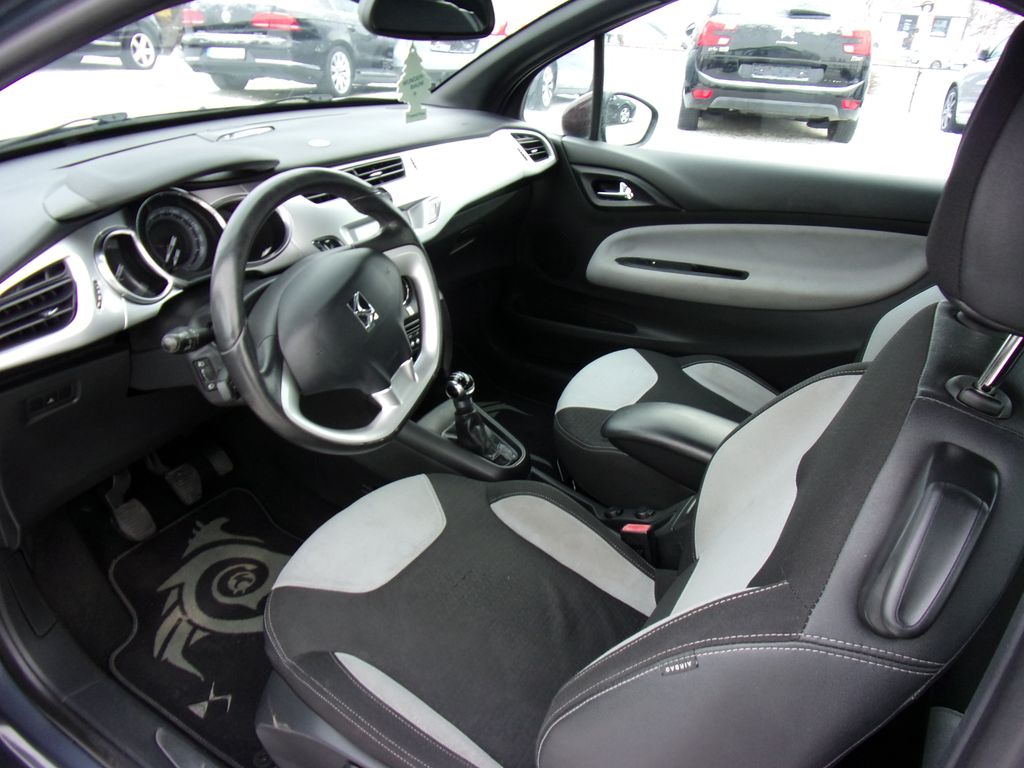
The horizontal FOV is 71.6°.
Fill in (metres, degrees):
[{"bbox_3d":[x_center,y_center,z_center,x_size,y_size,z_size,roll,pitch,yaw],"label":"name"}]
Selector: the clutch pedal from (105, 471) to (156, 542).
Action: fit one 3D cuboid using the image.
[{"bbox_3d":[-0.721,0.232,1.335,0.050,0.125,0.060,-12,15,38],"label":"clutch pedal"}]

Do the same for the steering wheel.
[{"bbox_3d":[-0.228,-0.098,0.949,0.100,0.370,0.376,-3,31,36],"label":"steering wheel"}]

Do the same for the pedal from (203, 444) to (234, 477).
[{"bbox_3d":[-0.622,0.164,1.500,0.030,0.075,0.050,-18,11,39],"label":"pedal"}]

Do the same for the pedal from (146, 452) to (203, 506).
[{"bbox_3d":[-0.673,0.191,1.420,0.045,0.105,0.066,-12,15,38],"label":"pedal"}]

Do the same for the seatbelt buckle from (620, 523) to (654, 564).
[{"bbox_3d":[0.210,0.261,1.135,0.047,0.075,0.026,-6,19,37],"label":"seatbelt buckle"}]

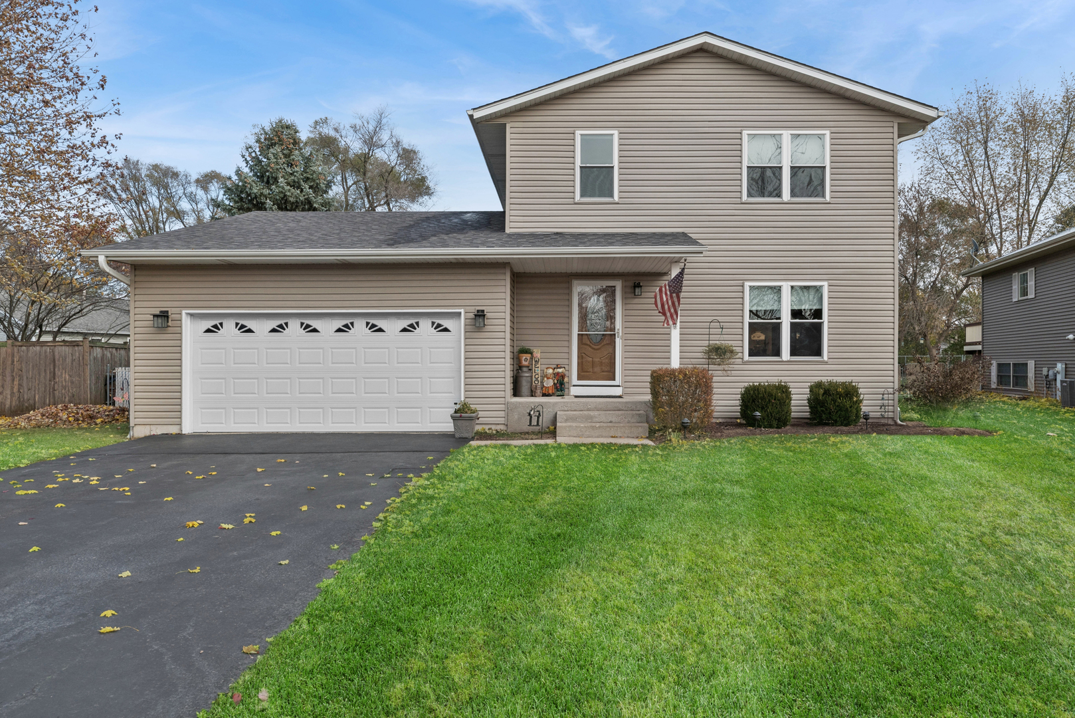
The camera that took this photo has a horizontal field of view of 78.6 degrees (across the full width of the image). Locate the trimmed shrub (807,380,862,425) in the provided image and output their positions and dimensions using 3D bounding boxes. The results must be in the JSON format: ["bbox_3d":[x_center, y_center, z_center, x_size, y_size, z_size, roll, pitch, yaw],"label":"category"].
[{"bbox_3d":[5.527,0.804,12.251,1.010,0.835,0.880,0,1,0],"label":"trimmed shrub"}]

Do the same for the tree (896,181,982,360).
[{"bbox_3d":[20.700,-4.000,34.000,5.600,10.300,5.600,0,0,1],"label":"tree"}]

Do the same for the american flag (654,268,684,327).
[{"bbox_3d":[2.160,-1.000,10.800,0.480,0.950,0.320,0,0,1],"label":"american flag"}]

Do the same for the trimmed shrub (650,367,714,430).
[{"bbox_3d":[2.385,0.670,11.050,0.960,1.050,0.880,0,0,1],"label":"trimmed shrub"}]

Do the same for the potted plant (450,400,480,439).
[{"bbox_3d":[-1.225,1.005,11.100,0.440,0.640,0.430,0,0,1],"label":"potted plant"}]

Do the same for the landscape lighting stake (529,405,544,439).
[{"bbox_3d":[-0.022,1.023,10.803,0.260,0.570,0.080,0,1,0],"label":"landscape lighting stake"}]

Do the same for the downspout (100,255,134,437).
[{"bbox_3d":[-7.228,-0.155,11.319,0.125,3.130,0.900,0,1,0],"label":"downspout"}]

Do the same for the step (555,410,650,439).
[{"bbox_3d":[1.088,1.110,11.249,1.530,0.370,0.630,0,1,0],"label":"step"}]

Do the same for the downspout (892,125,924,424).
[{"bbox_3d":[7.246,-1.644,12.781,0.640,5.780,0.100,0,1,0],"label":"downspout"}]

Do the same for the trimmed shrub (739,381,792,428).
[{"bbox_3d":[4.187,0.829,12.131,0.950,0.835,0.880,0,1,0],"label":"trimmed shrub"}]

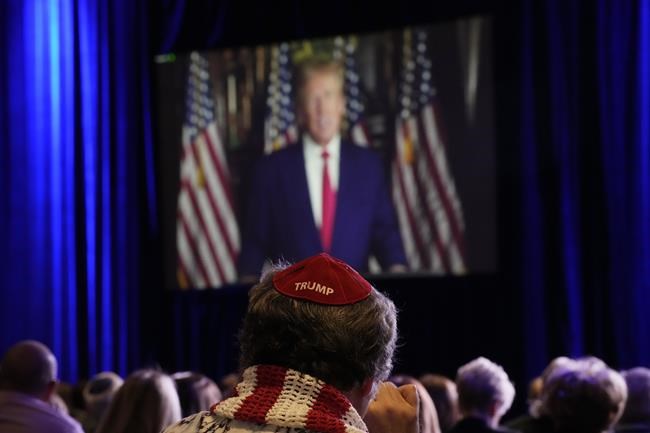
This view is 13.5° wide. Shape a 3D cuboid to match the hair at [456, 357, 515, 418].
[{"bbox_3d":[0.556,0.592,9.500,0.195,0.215,0.220,-4,-5,33],"label":"hair"}]

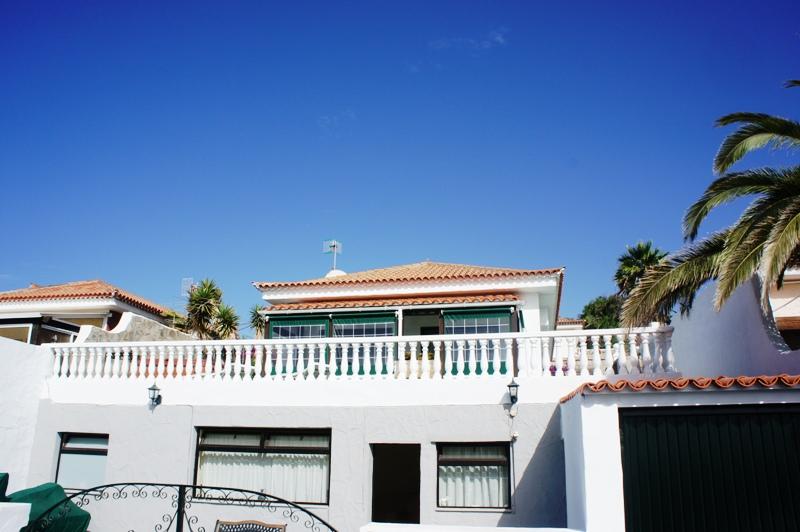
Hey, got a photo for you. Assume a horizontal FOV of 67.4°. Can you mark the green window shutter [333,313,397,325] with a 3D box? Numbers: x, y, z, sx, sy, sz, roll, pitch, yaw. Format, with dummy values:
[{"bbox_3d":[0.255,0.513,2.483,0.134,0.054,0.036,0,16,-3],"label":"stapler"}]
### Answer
[{"bbox_3d":[-0.975,1.345,15.591,1.719,0.329,0.350,-3,-13,13],"label":"green window shutter"}]

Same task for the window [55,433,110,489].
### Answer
[{"bbox_3d":[-6.257,3.888,11.853,1.119,1.109,0.140,-3,-13,13],"label":"window"}]

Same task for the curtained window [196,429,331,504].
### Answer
[{"bbox_3d":[-2.538,3.659,11.001,2.703,1.309,0.140,-3,-13,13],"label":"curtained window"}]

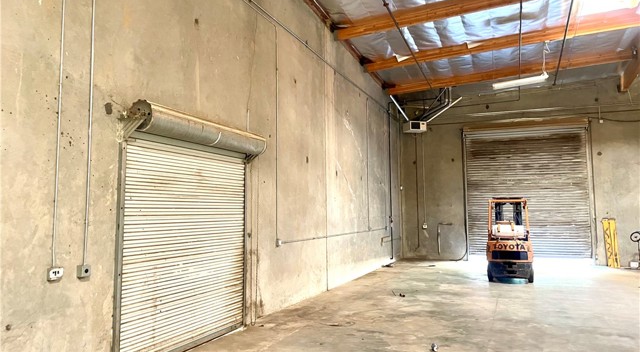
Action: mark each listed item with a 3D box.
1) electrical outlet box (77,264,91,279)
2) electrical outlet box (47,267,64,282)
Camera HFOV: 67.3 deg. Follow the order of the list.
[{"bbox_3d":[-2.234,0.909,4.556,0.059,0.112,0.094,-2,-5,22],"label":"electrical outlet box"},{"bbox_3d":[-2.345,0.879,4.278,0.049,0.109,0.124,-2,-5,22],"label":"electrical outlet box"}]

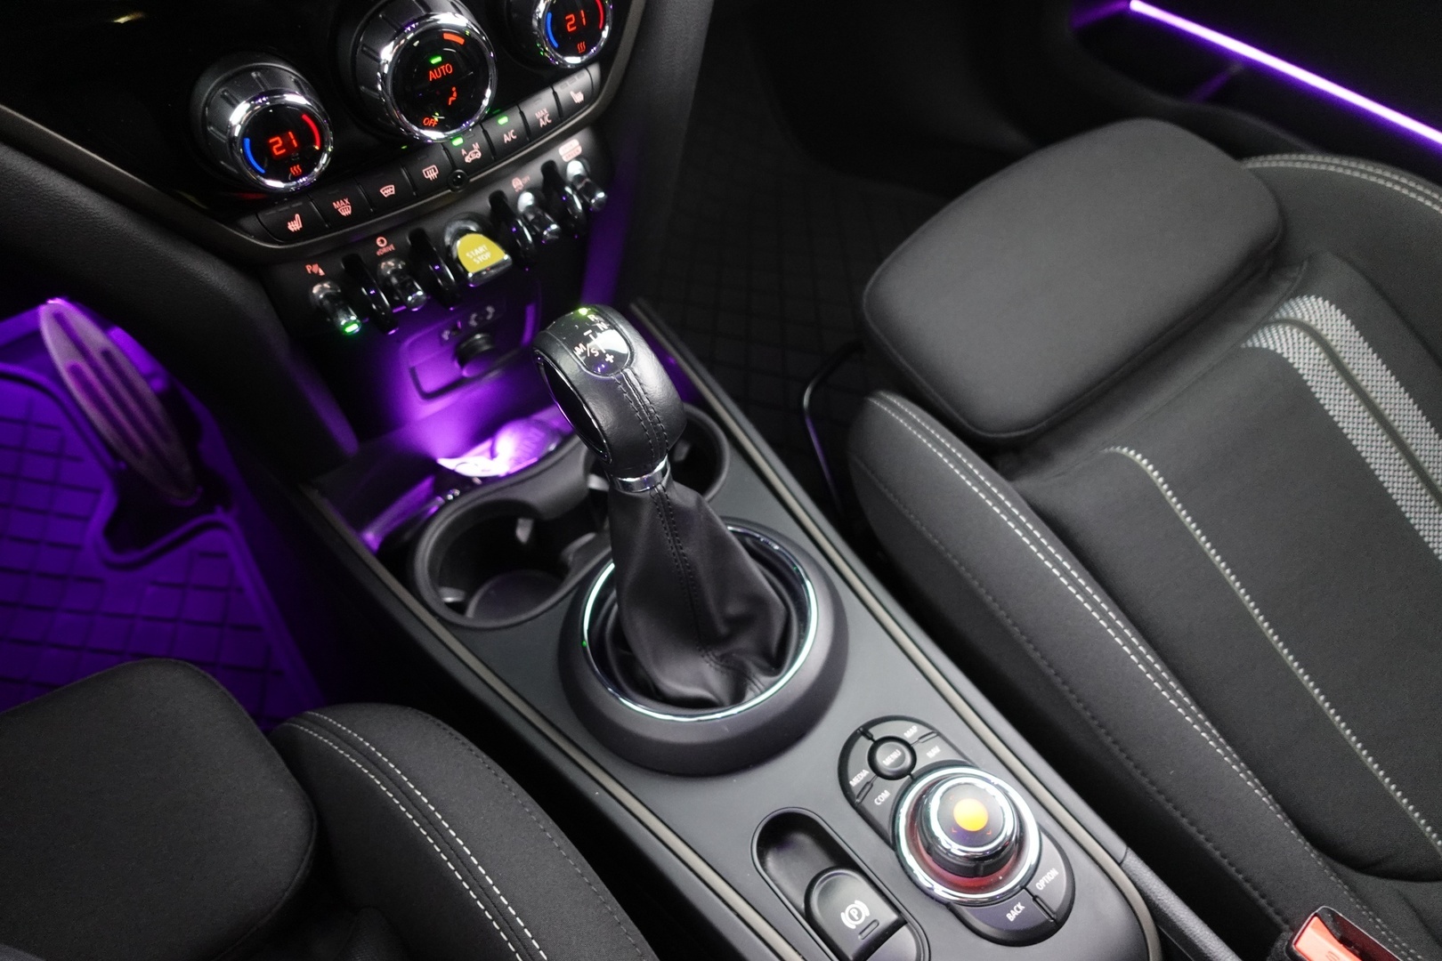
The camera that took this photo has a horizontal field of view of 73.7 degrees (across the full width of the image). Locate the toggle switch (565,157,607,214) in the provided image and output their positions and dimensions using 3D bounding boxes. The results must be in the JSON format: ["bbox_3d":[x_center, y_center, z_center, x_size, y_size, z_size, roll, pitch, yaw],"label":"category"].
[{"bbox_3d":[-0.069,-0.156,0.510,0.011,0.022,0.025,-32,51,-18],"label":"toggle switch"}]

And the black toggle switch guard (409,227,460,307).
[{"bbox_3d":[-0.141,-0.104,0.479,0.009,0.042,0.020,-32,51,-18],"label":"black toggle switch guard"}]

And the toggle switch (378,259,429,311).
[{"bbox_3d":[-0.153,-0.094,0.463,0.013,0.018,0.026,-33,50,-22],"label":"toggle switch"}]

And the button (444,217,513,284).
[{"bbox_3d":[-0.121,-0.112,0.478,0.026,0.021,0.025,-33,50,-22],"label":"button"}]

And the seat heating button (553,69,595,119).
[{"bbox_3d":[-0.073,-0.189,0.470,0.007,0.017,0.021,21,54,39],"label":"seat heating button"}]

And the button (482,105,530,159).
[{"bbox_3d":[-0.102,-0.164,0.452,0.020,0.017,0.007,-38,42,-22],"label":"button"}]

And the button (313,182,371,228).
[{"bbox_3d":[-0.168,-0.122,0.426,0.020,0.016,0.008,-33,34,-22],"label":"button"}]

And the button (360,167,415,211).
[{"bbox_3d":[-0.151,-0.133,0.433,0.020,0.017,0.007,-27,39,-14],"label":"button"}]

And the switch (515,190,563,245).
[{"bbox_3d":[-0.093,-0.134,0.491,0.013,0.018,0.026,-33,50,-22],"label":"switch"}]

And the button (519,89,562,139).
[{"bbox_3d":[-0.088,-0.177,0.466,0.020,0.016,0.008,-33,34,-22],"label":"button"}]

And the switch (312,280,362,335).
[{"bbox_3d":[-0.177,-0.079,0.445,0.013,0.018,0.026,-33,50,-22],"label":"switch"}]

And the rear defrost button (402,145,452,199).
[{"bbox_3d":[-0.134,-0.142,0.438,0.020,0.017,0.007,-31,40,-17],"label":"rear defrost button"}]

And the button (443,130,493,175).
[{"bbox_3d":[-0.119,-0.153,0.452,0.020,0.016,0.008,-33,34,-22],"label":"button"}]

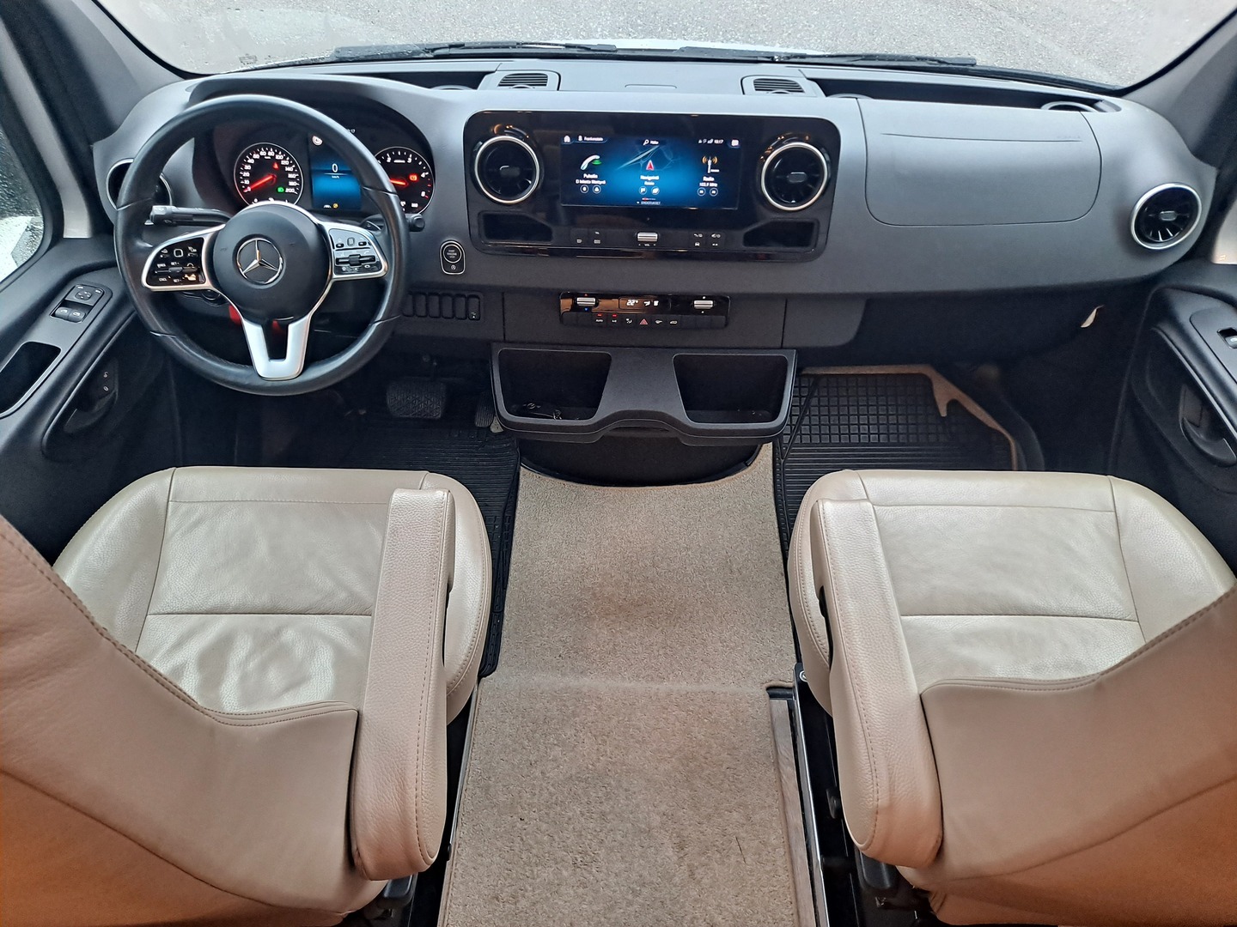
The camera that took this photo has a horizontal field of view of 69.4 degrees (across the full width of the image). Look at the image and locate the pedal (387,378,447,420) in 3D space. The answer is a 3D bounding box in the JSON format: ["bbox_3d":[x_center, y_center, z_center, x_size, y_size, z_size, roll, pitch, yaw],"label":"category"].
[{"bbox_3d":[-0.408,-0.133,1.820,0.118,0.075,0.035,1,5,0],"label":"pedal"}]

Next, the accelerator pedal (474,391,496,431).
[{"bbox_3d":[-0.277,-0.118,1.870,0.045,0.110,0.035,1,3,0],"label":"accelerator pedal"}]

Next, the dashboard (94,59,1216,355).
[{"bbox_3d":[0.056,-0.412,1.404,1.650,0.410,0.430,1,45,0],"label":"dashboard"}]

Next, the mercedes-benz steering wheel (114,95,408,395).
[{"bbox_3d":[-0.463,-0.281,1.179,0.383,0.383,0.100,1,14,0],"label":"mercedes-benz steering wheel"}]

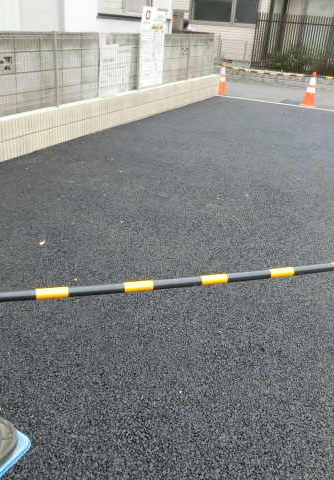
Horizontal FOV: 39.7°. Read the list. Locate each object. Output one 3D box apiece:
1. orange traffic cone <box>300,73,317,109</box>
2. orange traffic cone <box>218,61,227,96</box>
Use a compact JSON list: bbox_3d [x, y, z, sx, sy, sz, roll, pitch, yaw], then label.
[{"bbox_3d":[3.261,-3.376,10.395,0.370,0.700,0.370,12,26,16],"label":"orange traffic cone"},{"bbox_3d":[1.340,-3.884,11.147,0.370,0.700,0.370,12,26,16],"label":"orange traffic cone"}]

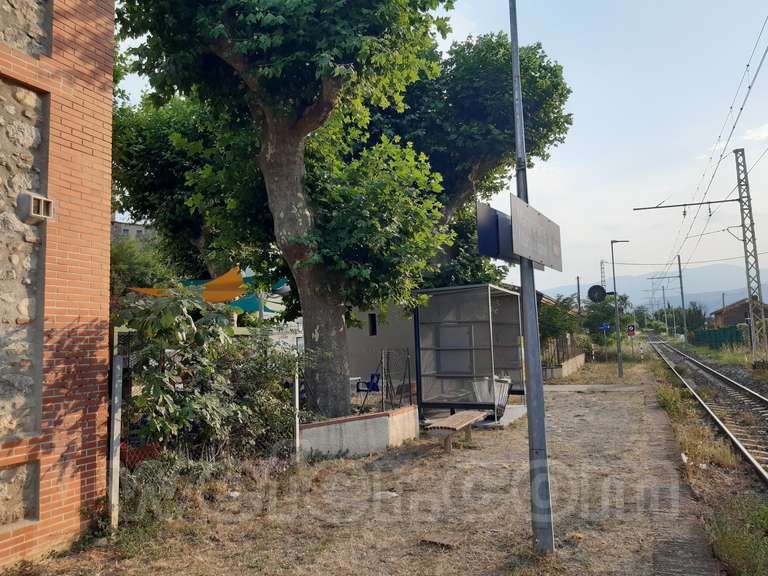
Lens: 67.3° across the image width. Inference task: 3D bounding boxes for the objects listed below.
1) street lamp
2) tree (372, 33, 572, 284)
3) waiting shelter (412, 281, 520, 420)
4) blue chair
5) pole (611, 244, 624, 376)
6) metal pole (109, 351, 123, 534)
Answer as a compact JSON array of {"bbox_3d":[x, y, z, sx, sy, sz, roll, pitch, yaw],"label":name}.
[{"bbox_3d":[9.464,0.785,22.951,0.620,5.420,0.200,-4,-6,24],"label":"street lamp"},{"bbox_3d":[2.315,-2.259,17.883,6.800,10.900,6.800,-4,-6,24],"label":"tree"},{"bbox_3d":[1.884,1.357,12.124,1.560,2.580,2.580,-4,-6,24],"label":"waiting shelter"},{"bbox_3d":[-0.376,2.429,13.558,0.580,0.850,0.570,-3,-6,8],"label":"blue chair"},{"bbox_3d":[9.273,0.799,23.037,0.150,5.420,0.150,-4,-6,24],"label":"pole"},{"bbox_3d":[-2.423,1.390,5.231,0.075,1.550,0.075,-4,-6,24],"label":"metal pole"}]

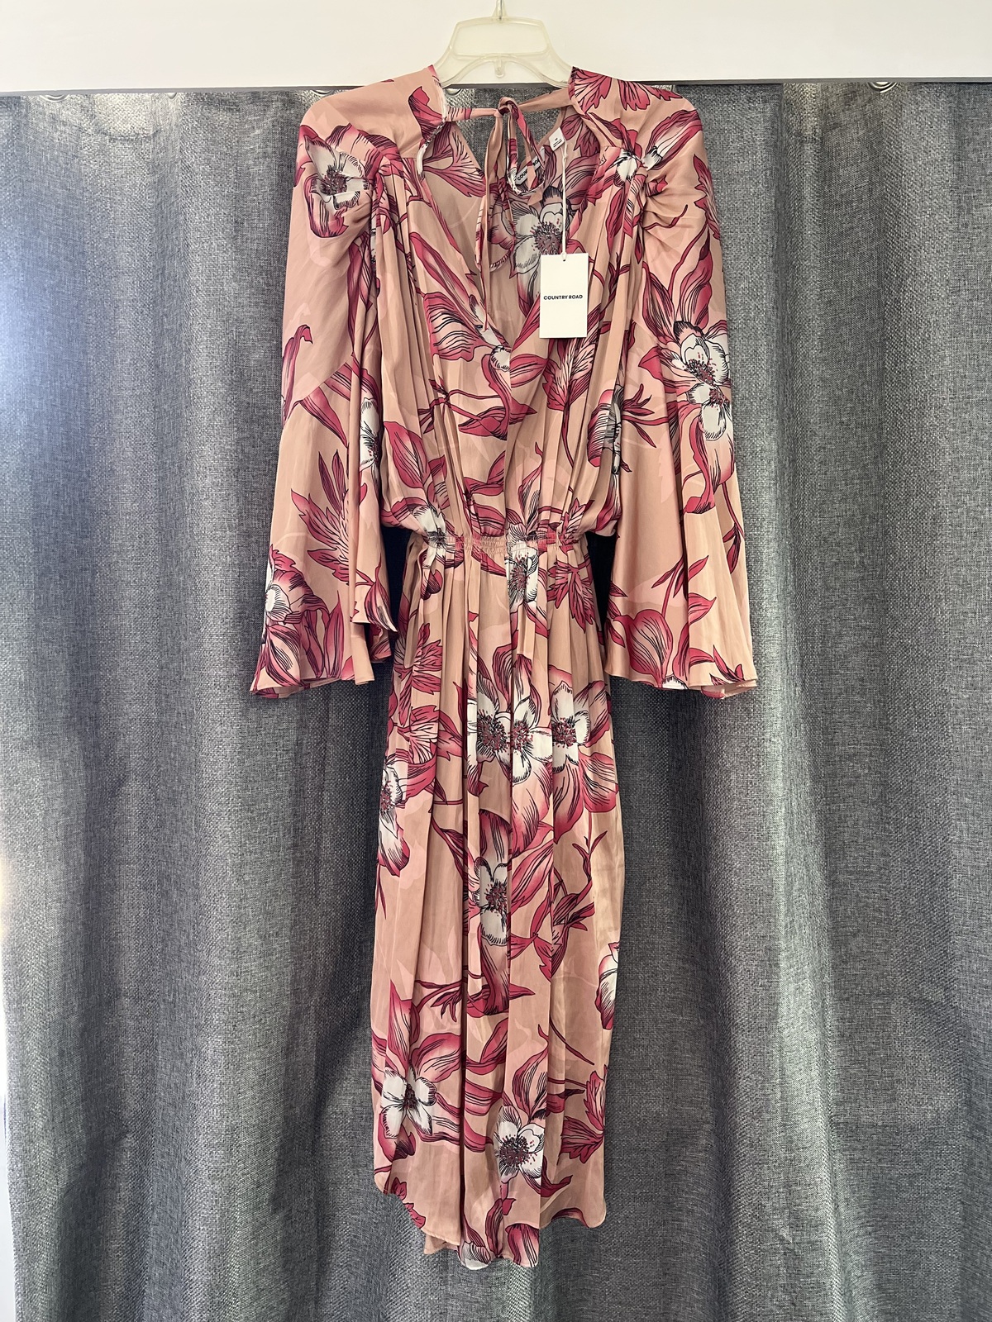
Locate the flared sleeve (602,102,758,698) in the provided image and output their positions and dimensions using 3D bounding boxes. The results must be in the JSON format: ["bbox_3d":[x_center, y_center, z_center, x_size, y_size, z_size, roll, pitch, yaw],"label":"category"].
[{"bbox_3d":[0.201,-0.284,1.085,0.166,0.640,0.120,0,1,0],"label":"flared sleeve"}]

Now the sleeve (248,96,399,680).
[{"bbox_3d":[-0.189,-0.287,1.085,0.158,0.645,0.120,0,1,0],"label":"sleeve"}]

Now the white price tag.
[{"bbox_3d":[0.072,-0.386,1.050,0.050,0.088,0.003,1,1,6],"label":"white price tag"}]

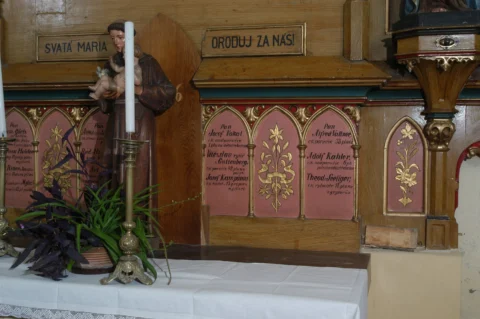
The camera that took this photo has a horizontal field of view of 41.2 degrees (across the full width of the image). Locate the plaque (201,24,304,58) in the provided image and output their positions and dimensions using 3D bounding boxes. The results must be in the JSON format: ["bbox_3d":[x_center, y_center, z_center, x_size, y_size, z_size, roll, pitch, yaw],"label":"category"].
[{"bbox_3d":[0.072,-0.641,3.467,0.577,0.156,0.025,1,3,14],"label":"plaque"}]

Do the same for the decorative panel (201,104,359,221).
[{"bbox_3d":[0.207,0.012,3.487,0.870,0.615,0.050,1,3,14],"label":"decorative panel"}]

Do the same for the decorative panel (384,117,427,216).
[{"bbox_3d":[0.923,0.036,3.544,0.236,0.559,0.035,1,3,14],"label":"decorative panel"}]

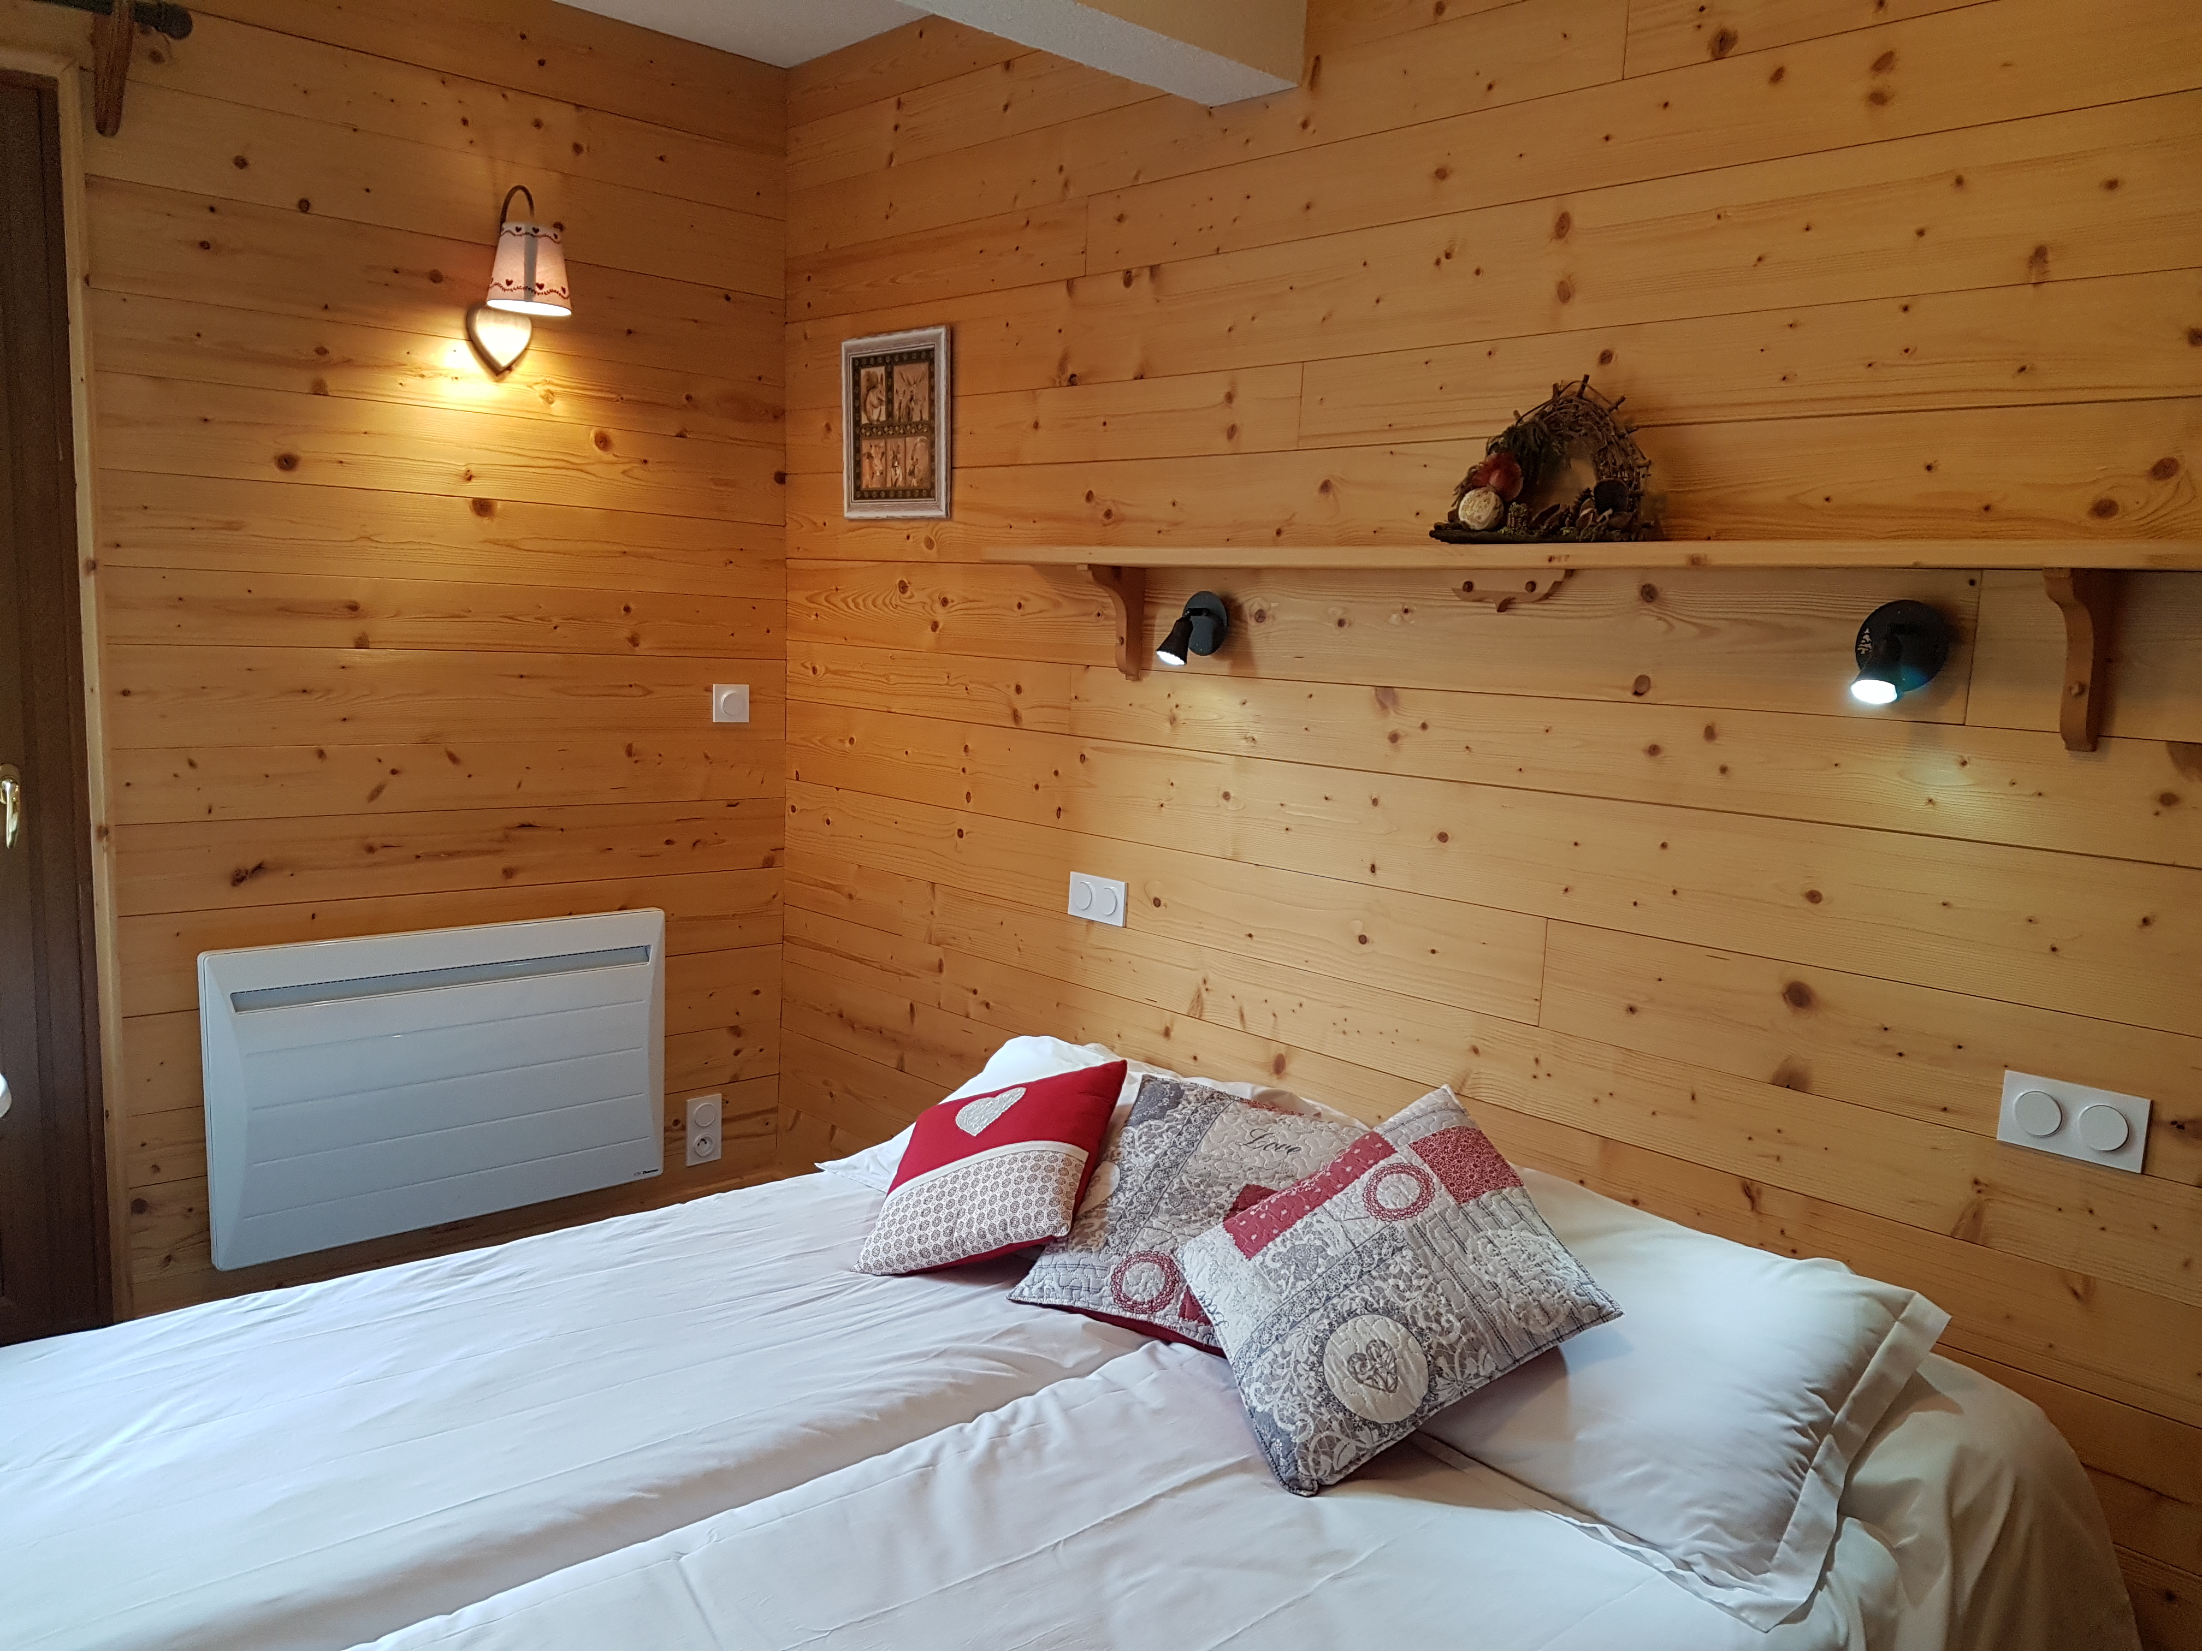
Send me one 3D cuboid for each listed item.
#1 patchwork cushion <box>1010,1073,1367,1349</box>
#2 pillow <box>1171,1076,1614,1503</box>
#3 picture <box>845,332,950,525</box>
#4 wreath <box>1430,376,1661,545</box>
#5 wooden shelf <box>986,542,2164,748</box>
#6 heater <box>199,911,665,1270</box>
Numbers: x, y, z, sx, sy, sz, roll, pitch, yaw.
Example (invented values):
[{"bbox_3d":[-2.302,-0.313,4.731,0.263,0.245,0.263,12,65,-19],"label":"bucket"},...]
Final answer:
[{"bbox_3d":[0.130,0.491,2.132,0.385,0.125,0.385,4,43,35],"label":"patchwork cushion"},{"bbox_3d":[0.321,0.512,1.874,0.385,0.125,0.385,-30,33,-2],"label":"pillow"},{"bbox_3d":[-0.429,-0.824,3.426,0.022,0.375,0.354,-5,10,-43],"label":"picture"},{"bbox_3d":[0.612,-0.493,2.266,0.110,0.222,0.305,-5,10,-43],"label":"wreath"},{"bbox_3d":[0.528,-0.283,2.365,0.155,0.228,2.010,-5,10,-43],"label":"wooden shelf"},{"bbox_3d":[-1.274,0.496,3.272,0.878,0.572,0.110,-5,10,-43],"label":"heater"}]

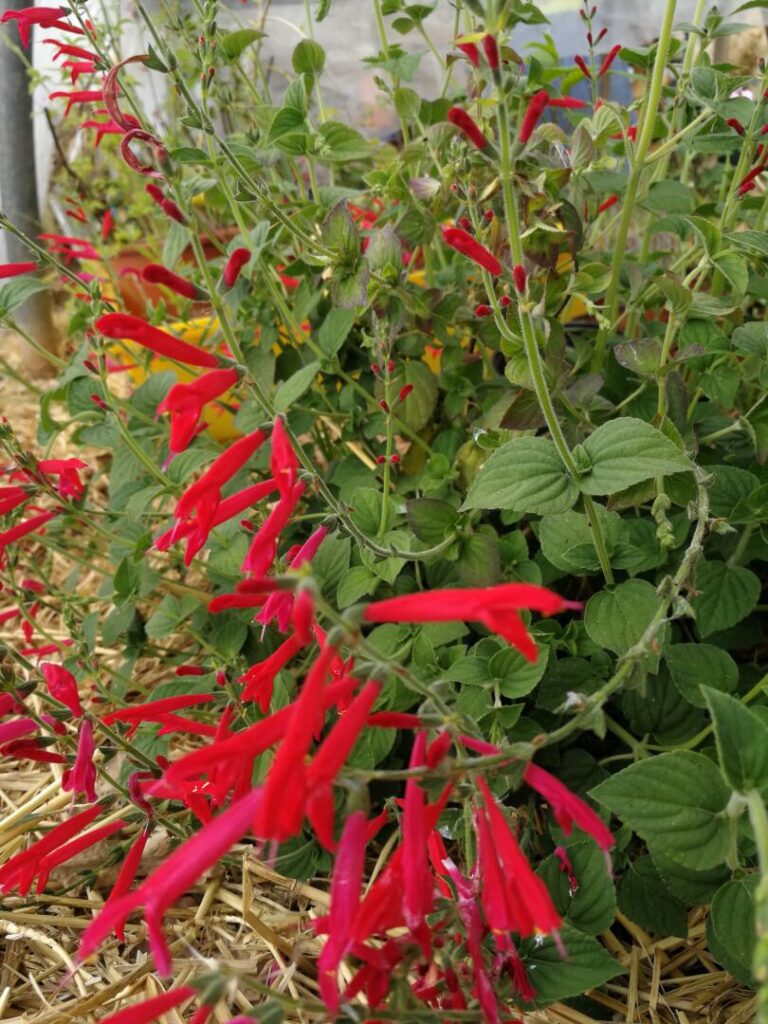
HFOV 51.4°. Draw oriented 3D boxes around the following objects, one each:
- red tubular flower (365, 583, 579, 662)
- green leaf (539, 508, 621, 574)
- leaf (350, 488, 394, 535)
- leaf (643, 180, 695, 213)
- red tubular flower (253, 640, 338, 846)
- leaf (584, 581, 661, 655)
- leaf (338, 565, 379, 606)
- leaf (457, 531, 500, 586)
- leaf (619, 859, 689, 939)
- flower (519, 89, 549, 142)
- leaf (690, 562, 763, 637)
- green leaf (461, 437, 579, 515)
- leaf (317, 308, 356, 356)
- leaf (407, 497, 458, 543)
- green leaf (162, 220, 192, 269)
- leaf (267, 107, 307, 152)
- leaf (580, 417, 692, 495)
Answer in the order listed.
[{"bbox_3d":[0.021,0.026,0.195,0.053,0.020,0.012,2,22,-15],"label":"red tubular flower"},{"bbox_3d":[0.094,0.014,0.385,0.036,0.009,0.038,19,55,14],"label":"green leaf"},{"bbox_3d":[-0.007,0.000,0.500,0.029,0.008,0.032,-26,69,-11],"label":"leaf"},{"bbox_3d":[0.225,-0.248,0.630,0.041,0.010,0.030,-7,66,-3],"label":"leaf"},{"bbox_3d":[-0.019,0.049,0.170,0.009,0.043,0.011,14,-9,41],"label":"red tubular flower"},{"bbox_3d":[0.108,0.048,0.365,0.035,0.008,0.039,1,60,1],"label":"leaf"},{"bbox_3d":[-0.014,0.039,0.420,0.018,0.007,0.024,31,63,26],"label":"leaf"},{"bbox_3d":[0.050,0.025,0.420,0.023,0.008,0.032,5,53,3],"label":"leaf"},{"bbox_3d":[0.156,0.222,0.460,0.043,0.009,0.058,-31,66,-19],"label":"leaf"},{"bbox_3d":[0.054,-0.144,0.290,0.005,0.021,0.005,13,-11,34],"label":"flower"},{"bbox_3d":[0.171,0.044,0.400,0.034,0.008,0.041,31,64,9],"label":"leaf"},{"bbox_3d":[0.068,-0.018,0.400,0.061,0.011,0.041,-16,59,-3],"label":"green leaf"},{"bbox_3d":[-0.029,-0.111,0.490,0.021,0.035,0.007,19,-16,19],"label":"leaf"},{"bbox_3d":[0.027,0.005,0.450,0.034,0.007,0.025,37,74,13],"label":"leaf"},{"bbox_3d":[-0.101,-0.130,0.390,0.014,0.026,0.006,11,-14,21],"label":"green leaf"},{"bbox_3d":[-0.080,-0.316,0.660,0.043,0.013,0.034,-41,62,-10],"label":"leaf"},{"bbox_3d":[0.103,-0.023,0.325,0.045,0.009,0.032,-7,55,-7],"label":"leaf"}]

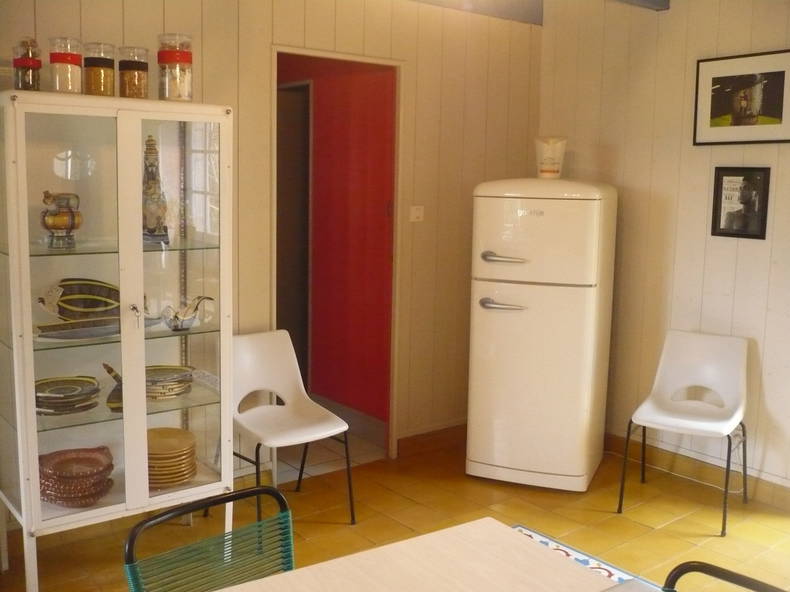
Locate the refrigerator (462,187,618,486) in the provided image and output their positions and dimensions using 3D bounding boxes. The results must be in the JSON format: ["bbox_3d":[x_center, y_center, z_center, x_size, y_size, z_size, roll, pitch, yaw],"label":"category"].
[{"bbox_3d":[0.771,0.153,4.129,0.605,1.496,0.620,4,8,21],"label":"refrigerator"}]

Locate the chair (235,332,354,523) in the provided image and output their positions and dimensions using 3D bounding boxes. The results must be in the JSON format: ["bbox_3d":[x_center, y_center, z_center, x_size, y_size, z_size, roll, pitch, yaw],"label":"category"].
[{"bbox_3d":[-0.496,0.583,3.416,0.485,0.784,0.510,-5,10,-39],"label":"chair"}]

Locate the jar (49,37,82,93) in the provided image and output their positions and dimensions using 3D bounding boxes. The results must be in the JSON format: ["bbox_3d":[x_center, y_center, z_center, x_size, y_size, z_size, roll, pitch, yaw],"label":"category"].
[{"bbox_3d":[-1.066,-0.738,2.588,0.106,0.190,0.106,-5,10,-39],"label":"jar"}]

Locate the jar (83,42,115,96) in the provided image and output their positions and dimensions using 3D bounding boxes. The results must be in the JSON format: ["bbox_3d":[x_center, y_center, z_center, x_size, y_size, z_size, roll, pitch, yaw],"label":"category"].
[{"bbox_3d":[-0.995,-0.751,2.685,0.103,0.193,0.103,1,8,0],"label":"jar"}]

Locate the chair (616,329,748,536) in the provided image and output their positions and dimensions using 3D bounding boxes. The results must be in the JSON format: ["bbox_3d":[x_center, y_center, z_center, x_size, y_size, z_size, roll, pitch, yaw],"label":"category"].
[{"bbox_3d":[1.344,0.589,3.651,0.485,0.784,0.510,6,9,30],"label":"chair"}]

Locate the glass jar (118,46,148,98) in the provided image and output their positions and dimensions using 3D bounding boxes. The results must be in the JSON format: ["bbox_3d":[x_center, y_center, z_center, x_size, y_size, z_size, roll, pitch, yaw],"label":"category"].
[{"bbox_3d":[-0.905,-0.762,2.771,0.101,0.196,0.101,1,8,0],"label":"glass jar"}]

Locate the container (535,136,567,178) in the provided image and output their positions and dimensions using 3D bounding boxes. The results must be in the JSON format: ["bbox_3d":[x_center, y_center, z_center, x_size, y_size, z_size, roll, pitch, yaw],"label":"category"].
[{"bbox_3d":[0.791,-0.691,4.019,0.160,0.208,0.135,3,8,15],"label":"container"}]

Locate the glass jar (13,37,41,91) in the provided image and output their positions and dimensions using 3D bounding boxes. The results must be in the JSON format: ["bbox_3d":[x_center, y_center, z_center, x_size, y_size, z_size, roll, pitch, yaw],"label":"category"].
[{"bbox_3d":[-1.183,-0.737,2.570,0.092,0.188,0.092,-5,10,-39],"label":"glass jar"}]

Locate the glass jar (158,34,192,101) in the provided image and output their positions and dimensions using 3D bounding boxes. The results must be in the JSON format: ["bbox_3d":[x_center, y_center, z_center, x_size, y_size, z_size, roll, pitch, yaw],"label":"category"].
[{"bbox_3d":[-0.767,-0.788,2.789,0.118,0.248,0.118,1,8,0],"label":"glass jar"}]

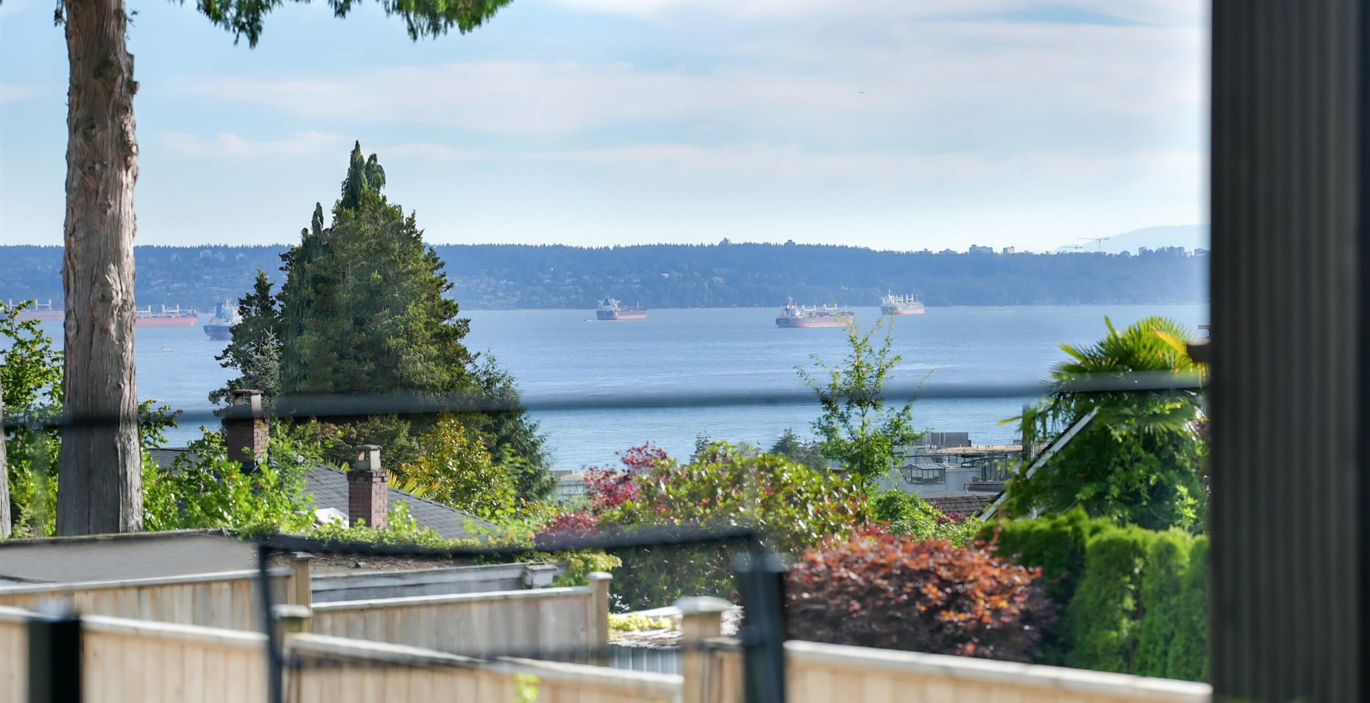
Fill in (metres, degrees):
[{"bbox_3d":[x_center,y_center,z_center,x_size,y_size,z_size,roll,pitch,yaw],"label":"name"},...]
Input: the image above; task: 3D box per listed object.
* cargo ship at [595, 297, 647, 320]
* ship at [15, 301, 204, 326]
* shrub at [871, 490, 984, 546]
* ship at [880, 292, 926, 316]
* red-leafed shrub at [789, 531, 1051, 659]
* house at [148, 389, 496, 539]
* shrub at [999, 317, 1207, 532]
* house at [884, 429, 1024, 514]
[{"bbox_3d":[-97.101,-66.394,6200.000,30.000,37.000,178.000,0,1,14],"label":"cargo ship"},{"bbox_3d":[-752.650,-49.896,5250.000,190.000,36.000,32.000,0,1,-14],"label":"ship"},{"bbox_3d":[2.783,1.958,46.000,1.500,1.300,1.400,0,1,0],"label":"shrub"},{"bbox_3d":[385.720,-85.294,7080.000,31.000,41.000,183.000,0,1,17],"label":"ship"},{"bbox_3d":[1.417,2.067,24.000,1.750,1.900,1.600,0,1,0],"label":"red-leafed shrub"},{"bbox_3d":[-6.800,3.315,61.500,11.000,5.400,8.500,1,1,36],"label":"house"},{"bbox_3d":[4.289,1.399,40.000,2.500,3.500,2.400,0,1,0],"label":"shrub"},{"bbox_3d":[19.113,9.080,285.000,11.500,7.500,9.500,0,1,-14],"label":"house"}]

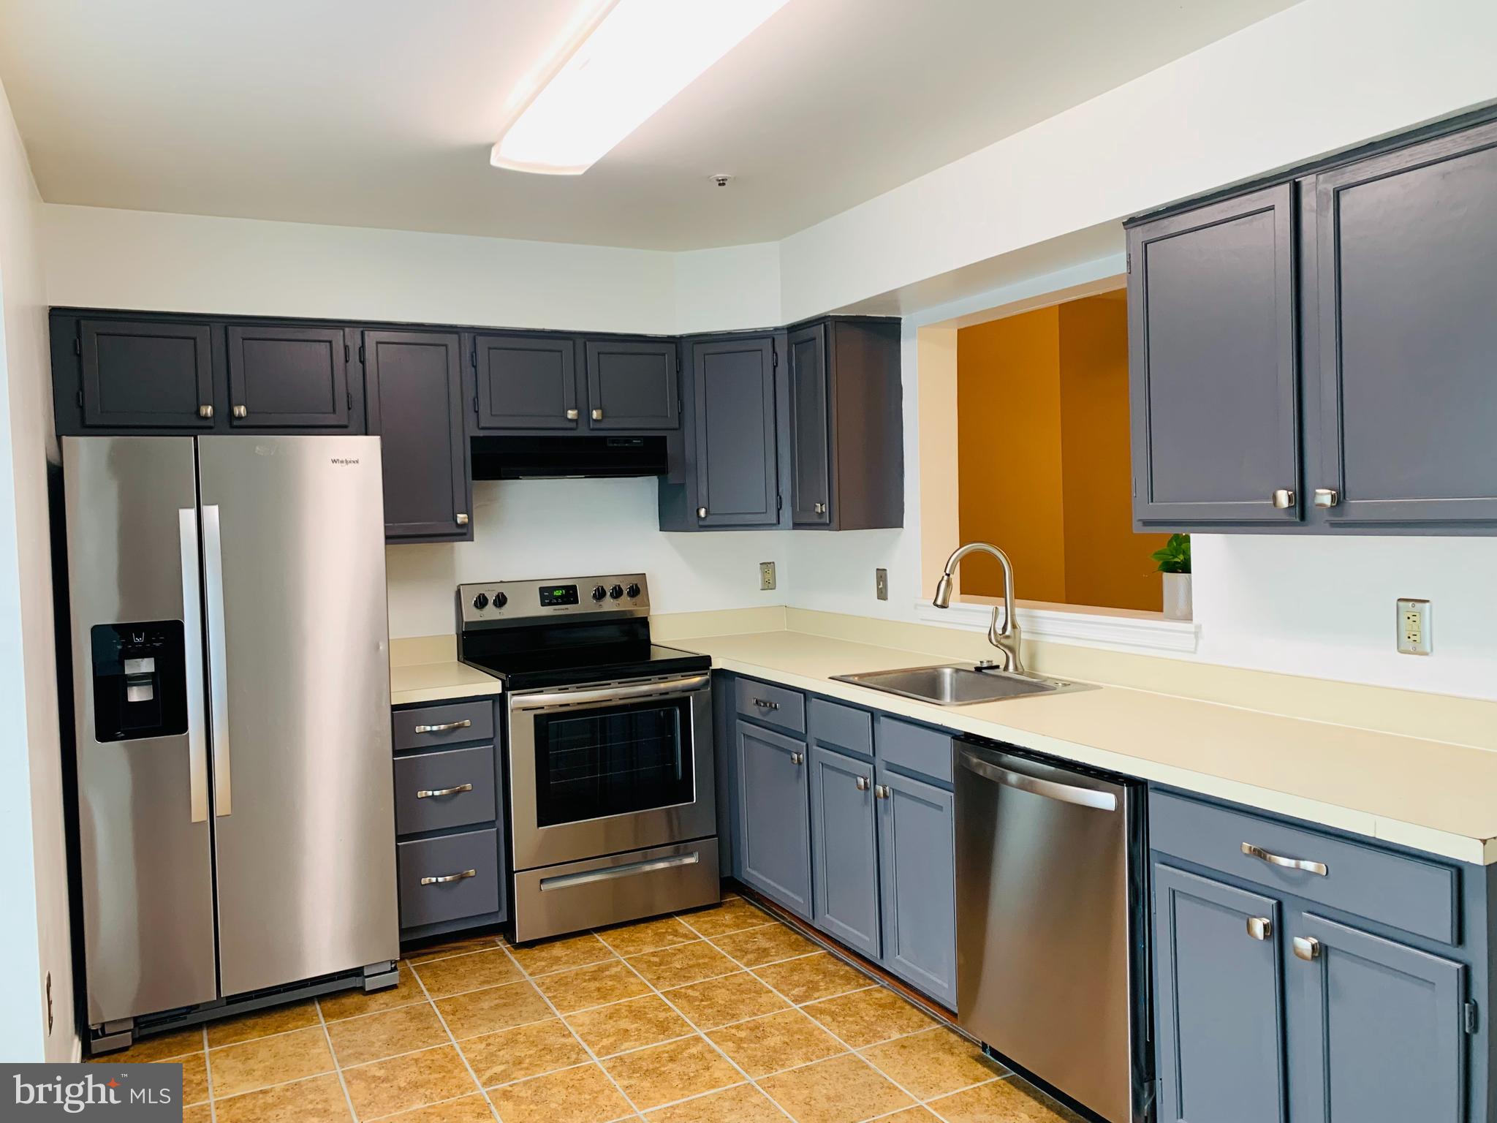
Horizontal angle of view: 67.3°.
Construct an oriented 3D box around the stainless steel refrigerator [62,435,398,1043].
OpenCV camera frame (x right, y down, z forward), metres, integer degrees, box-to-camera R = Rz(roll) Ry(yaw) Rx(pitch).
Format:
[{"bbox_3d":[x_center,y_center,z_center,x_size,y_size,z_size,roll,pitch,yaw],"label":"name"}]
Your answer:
[{"bbox_3d":[-1.632,0.490,3.580,0.833,1.710,0.826,-3,3,-28],"label":"stainless steel refrigerator"}]

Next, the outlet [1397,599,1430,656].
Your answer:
[{"bbox_3d":[1.474,0.146,2.489,0.010,0.119,0.071,-3,3,-28],"label":"outlet"}]

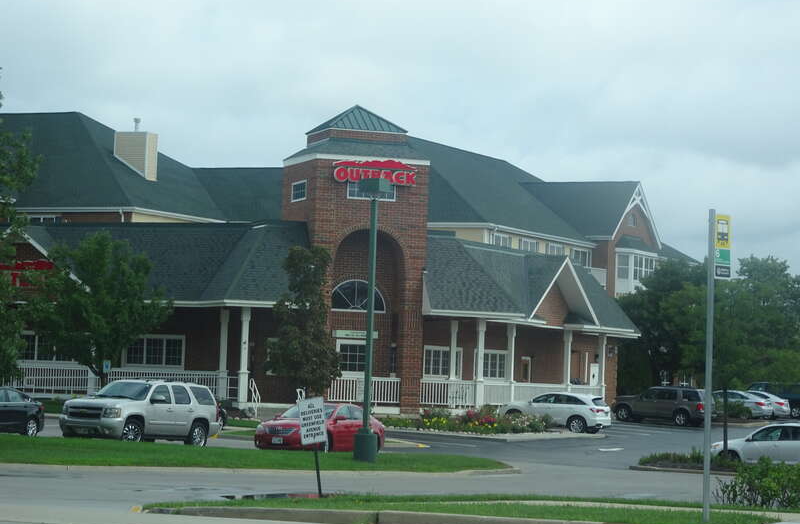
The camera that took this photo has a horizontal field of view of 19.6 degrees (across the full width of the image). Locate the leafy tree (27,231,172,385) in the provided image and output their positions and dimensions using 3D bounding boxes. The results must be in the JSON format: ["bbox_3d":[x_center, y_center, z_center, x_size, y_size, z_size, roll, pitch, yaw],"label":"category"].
[{"bbox_3d":[-10.821,2.096,83.500,5.200,6.400,5.000,2,-3,0],"label":"leafy tree"}]

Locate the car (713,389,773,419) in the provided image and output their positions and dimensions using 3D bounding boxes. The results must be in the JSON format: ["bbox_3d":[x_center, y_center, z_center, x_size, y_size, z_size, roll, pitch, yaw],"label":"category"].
[{"bbox_3d":[16.358,7.212,116.519,4.820,1.470,1.840,0,-4,28],"label":"car"}]

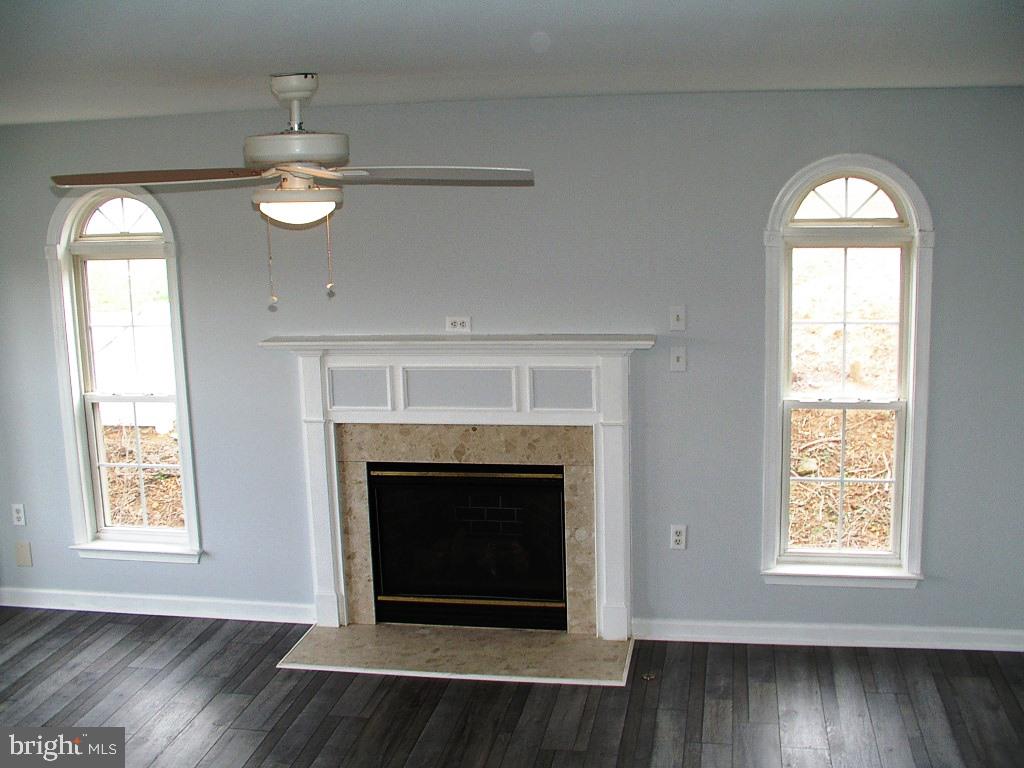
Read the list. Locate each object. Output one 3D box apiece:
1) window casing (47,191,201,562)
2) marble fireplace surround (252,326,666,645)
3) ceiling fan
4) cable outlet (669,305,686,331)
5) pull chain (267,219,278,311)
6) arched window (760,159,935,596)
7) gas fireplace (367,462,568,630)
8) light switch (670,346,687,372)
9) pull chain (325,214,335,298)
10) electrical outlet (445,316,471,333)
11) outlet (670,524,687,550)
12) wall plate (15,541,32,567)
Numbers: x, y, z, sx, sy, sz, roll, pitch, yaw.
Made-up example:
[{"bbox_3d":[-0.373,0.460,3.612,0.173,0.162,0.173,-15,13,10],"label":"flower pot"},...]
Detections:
[{"bbox_3d":[-1.868,-0.020,5.382,0.690,1.805,0.100,0,10,10],"label":"window casing"},{"bbox_3d":[-0.234,0.488,5.083,1.755,1.398,0.190,0,10,10],"label":"marble fireplace surround"},{"bbox_3d":[-0.651,-0.706,3.400,1.430,0.453,1.430,-2,10,-1],"label":"ceiling fan"},{"bbox_3d":[0.721,-0.283,4.869,0.069,0.114,0.010,0,10,10],"label":"cable outlet"},{"bbox_3d":[-0.722,-0.365,3.380,0.025,0.265,0.025,-2,10,-1],"label":"pull chain"},{"bbox_3d":[1.425,-0.032,4.793,0.690,1.857,0.100,0,10,10],"label":"arched window"},{"bbox_3d":[-0.177,0.725,5.352,0.918,0.782,0.350,0,10,10],"label":"gas fireplace"},{"bbox_3d":[0.726,-0.106,4.899,0.069,0.114,0.010,0,10,10],"label":"light switch"},{"bbox_3d":[-0.549,-0.389,3.380,0.022,0.240,0.022,-2,10,-1],"label":"pull chain"},{"bbox_3d":[-0.242,-0.266,5.043,0.114,0.070,0.010,0,10,10],"label":"electrical outlet"},{"bbox_3d":[0.747,0.689,5.036,0.069,0.114,0.010,0,10,10],"label":"outlet"},{"bbox_3d":[-2.450,0.854,5.636,0.087,0.137,0.010,0,10,10],"label":"wall plate"}]

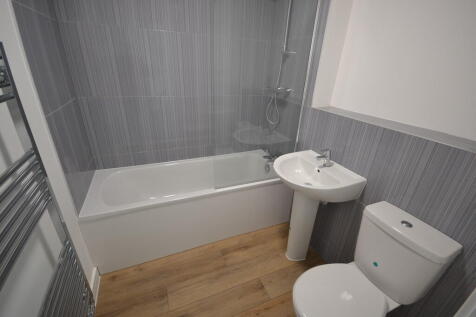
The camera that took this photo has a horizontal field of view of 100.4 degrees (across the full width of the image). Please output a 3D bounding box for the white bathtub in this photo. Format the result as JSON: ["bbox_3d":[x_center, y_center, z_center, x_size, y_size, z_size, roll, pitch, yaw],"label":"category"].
[{"bbox_3d":[-0.362,0.393,1.950,1.700,0.563,0.665,-8,27,-23],"label":"white bathtub"}]

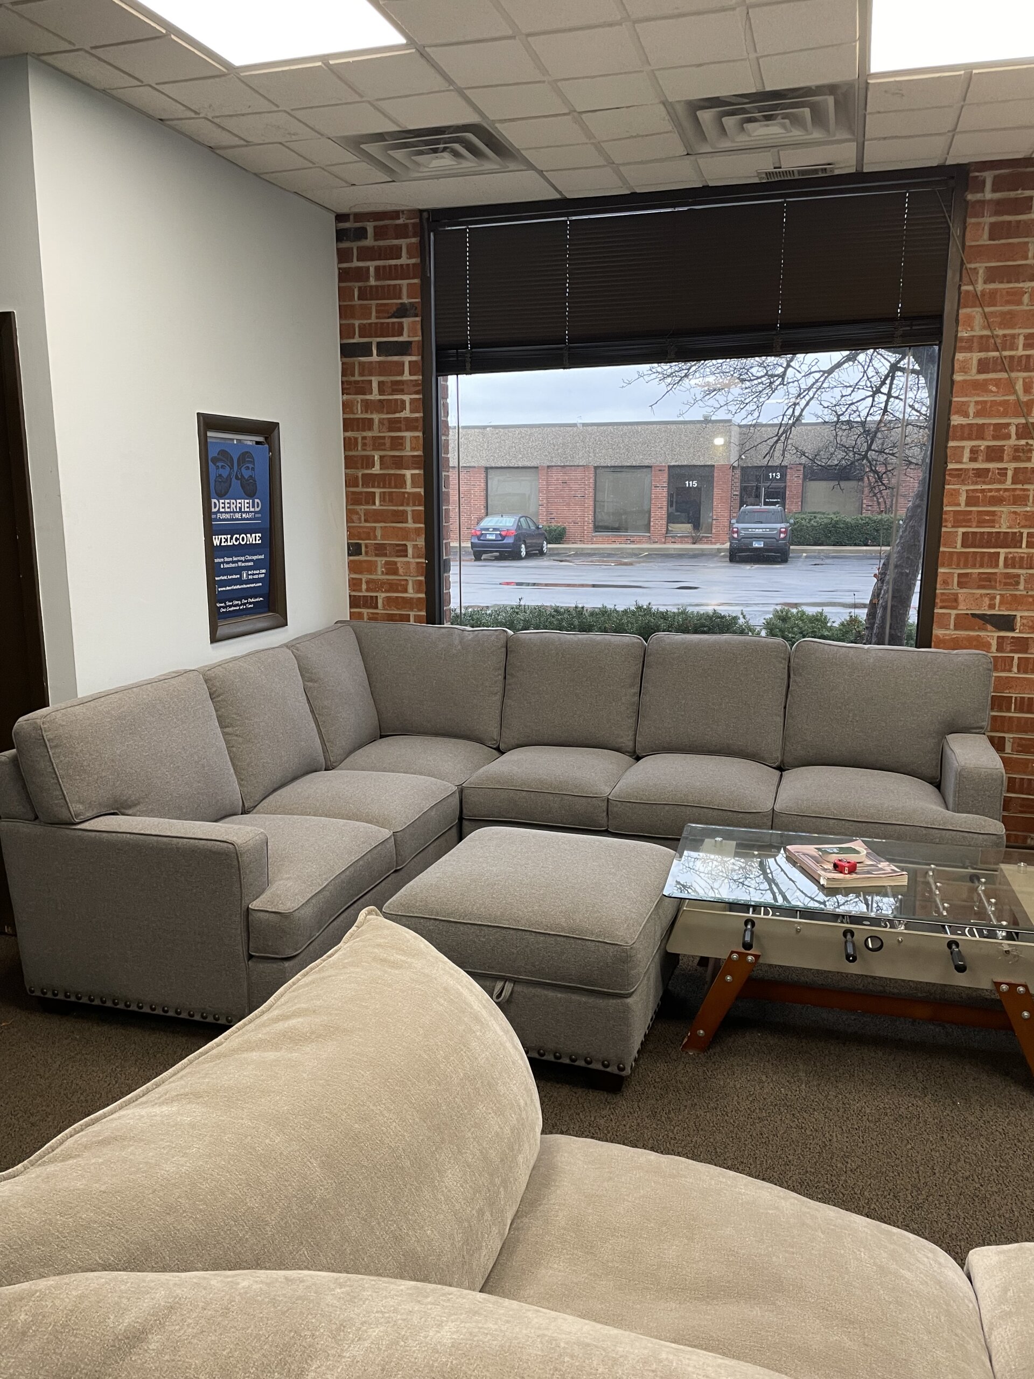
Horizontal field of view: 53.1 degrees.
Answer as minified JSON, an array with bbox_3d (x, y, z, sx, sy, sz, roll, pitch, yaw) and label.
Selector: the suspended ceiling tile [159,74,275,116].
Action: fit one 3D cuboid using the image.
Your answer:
[{"bbox_3d":[-0.962,-1.916,3.339,0.280,0.020,0.288,4,12,17],"label":"suspended ceiling tile"}]

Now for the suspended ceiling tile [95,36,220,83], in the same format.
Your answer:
[{"bbox_3d":[-1.049,-1.858,3.045,0.280,0.020,0.287,3,12,17],"label":"suspended ceiling tile"}]

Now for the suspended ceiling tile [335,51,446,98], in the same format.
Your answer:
[{"bbox_3d":[-0.384,-1.882,3.174,0.280,0.020,0.288,4,12,17],"label":"suspended ceiling tile"}]

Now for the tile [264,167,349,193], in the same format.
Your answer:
[{"bbox_3d":[-0.860,-2.096,4.258,0.280,0.020,0.288,4,12,17],"label":"tile"}]

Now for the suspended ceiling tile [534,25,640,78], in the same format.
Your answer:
[{"bbox_3d":[0.204,-1.847,3.005,0.280,0.020,0.288,4,12,17],"label":"suspended ceiling tile"}]

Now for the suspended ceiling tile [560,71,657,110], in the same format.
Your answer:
[{"bbox_3d":[0.295,-1.901,3.266,0.280,0.020,0.287,3,12,17],"label":"suspended ceiling tile"}]

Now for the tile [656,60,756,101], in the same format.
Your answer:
[{"bbox_3d":[0.587,-1.883,3.178,0.280,0.020,0.287,3,12,17],"label":"tile"}]

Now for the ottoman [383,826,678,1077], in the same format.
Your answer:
[{"bbox_3d":[0.073,0.746,3.113,0.719,0.430,0.713,3,12,17],"label":"ottoman"}]

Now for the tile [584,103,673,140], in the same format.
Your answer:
[{"bbox_3d":[0.389,-1.958,3.570,0.280,0.020,0.288,4,12,17],"label":"tile"}]

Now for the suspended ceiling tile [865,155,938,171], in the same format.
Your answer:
[{"bbox_3d":[1.490,-2.051,4.026,0.280,0.020,0.101,3,12,17],"label":"suspended ceiling tile"}]

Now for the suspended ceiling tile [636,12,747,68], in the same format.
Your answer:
[{"bbox_3d":[0.497,-1.829,2.917,0.280,0.020,0.288,4,12,17],"label":"suspended ceiling tile"}]

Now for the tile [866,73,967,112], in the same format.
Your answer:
[{"bbox_3d":[1.267,-1.902,3.300,0.280,0.020,0.288,4,12,17],"label":"tile"}]

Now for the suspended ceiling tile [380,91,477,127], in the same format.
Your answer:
[{"bbox_3d":[-0.287,-1.936,3.441,0.280,0.020,0.287,3,12,17],"label":"suspended ceiling tile"}]

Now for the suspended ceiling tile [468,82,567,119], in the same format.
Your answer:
[{"bbox_3d":[0.004,-1.918,3.354,0.280,0.020,0.287,3,12,17],"label":"suspended ceiling tile"}]

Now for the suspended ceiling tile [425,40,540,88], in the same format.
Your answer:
[{"bbox_3d":[-0.086,-1.861,3.068,0.280,0.020,0.287,3,12,17],"label":"suspended ceiling tile"}]

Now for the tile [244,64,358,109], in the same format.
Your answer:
[{"bbox_3d":[-0.675,-1.900,3.261,0.280,0.020,0.288,4,12,17],"label":"tile"}]

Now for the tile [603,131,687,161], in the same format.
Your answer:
[{"bbox_3d":[0.475,-2.007,3.822,0.280,0.020,0.288,4,12,17],"label":"tile"}]

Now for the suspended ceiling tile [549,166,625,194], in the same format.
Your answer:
[{"bbox_3d":[0.282,-2.091,4.221,0.280,0.020,0.287,3,12,17],"label":"suspended ceiling tile"}]

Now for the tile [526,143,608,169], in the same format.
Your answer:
[{"bbox_3d":[0.194,-2.030,3.938,0.280,0.020,0.288,4,12,17],"label":"tile"}]

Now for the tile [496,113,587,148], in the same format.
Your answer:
[{"bbox_3d":[0.100,-1.975,3.652,0.280,0.020,0.288,4,12,17],"label":"tile"}]

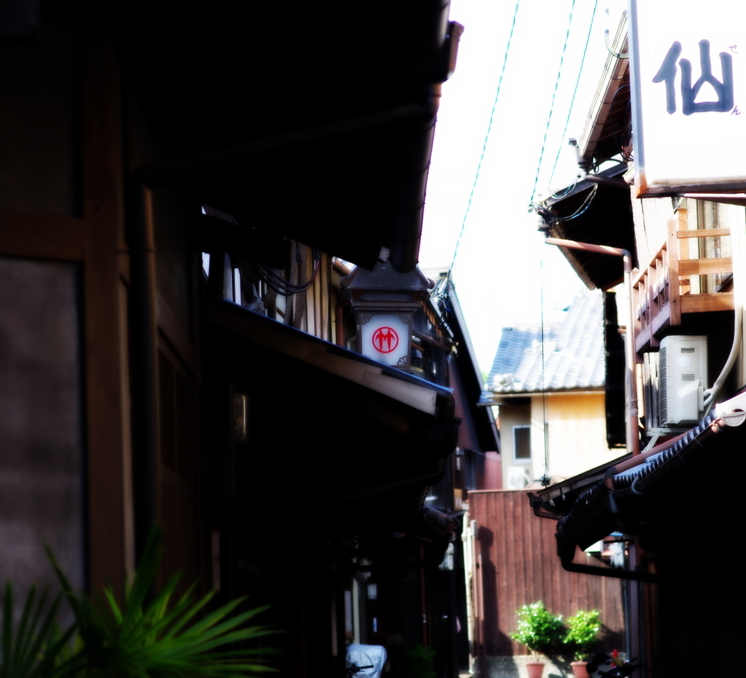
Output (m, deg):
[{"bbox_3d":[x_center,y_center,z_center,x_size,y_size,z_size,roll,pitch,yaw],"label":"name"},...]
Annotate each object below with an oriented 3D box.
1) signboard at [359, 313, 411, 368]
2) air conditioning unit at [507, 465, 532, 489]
[{"bbox_3d":[0.081,0.016,18.500,0.330,0.360,0.290,-2,-5,0],"label":"signboard"},{"bbox_3d":[2.759,2.740,57.300,0.290,0.550,0.780,-3,-5,11],"label":"air conditioning unit"}]

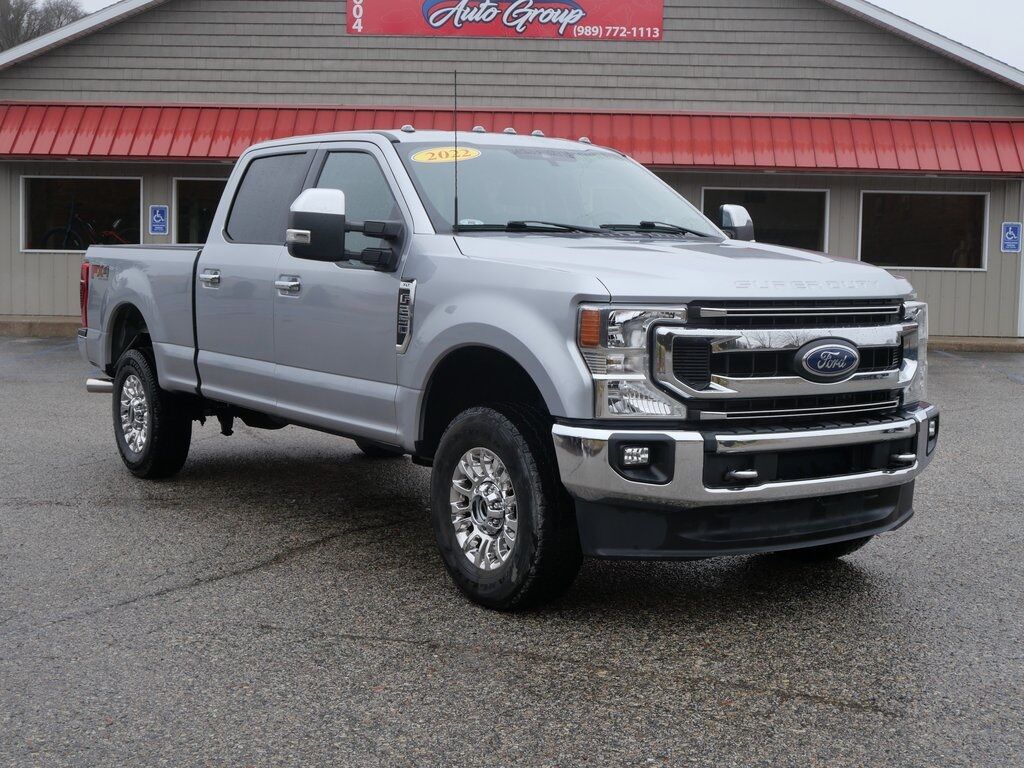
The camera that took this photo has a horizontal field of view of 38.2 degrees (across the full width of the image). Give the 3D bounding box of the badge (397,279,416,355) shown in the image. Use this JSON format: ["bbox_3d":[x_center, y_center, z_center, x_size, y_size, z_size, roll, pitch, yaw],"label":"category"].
[{"bbox_3d":[-0.461,-0.297,6.493,0.030,0.330,0.155,-3,6,-34],"label":"badge"}]

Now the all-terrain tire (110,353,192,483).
[{"bbox_3d":[-2.309,0.184,9.474,0.280,0.819,0.829,-3,6,-34],"label":"all-terrain tire"}]

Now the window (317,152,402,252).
[{"bbox_3d":[-0.723,-0.872,7.121,0.050,0.590,1.070,22,-8,-34],"label":"window"}]

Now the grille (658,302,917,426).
[{"bbox_3d":[1.175,-0.098,5.858,1.470,0.470,0.190,-3,6,-34],"label":"grille"}]

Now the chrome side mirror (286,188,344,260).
[{"bbox_3d":[-0.865,-0.707,6.577,0.250,0.330,0.170,-3,6,-34],"label":"chrome side mirror"}]

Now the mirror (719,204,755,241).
[{"bbox_3d":[1.208,-0.805,7.990,0.250,0.330,0.170,-3,6,-34],"label":"mirror"}]

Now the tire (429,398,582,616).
[{"bbox_3d":[-0.031,0.509,6.130,0.280,0.819,0.829,-3,6,-34],"label":"tire"}]

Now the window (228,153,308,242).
[{"bbox_3d":[-1.325,-0.989,8.016,0.050,0.550,0.780,22,-8,-34],"label":"window"}]

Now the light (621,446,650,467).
[{"bbox_3d":[0.462,0.265,5.490,0.120,0.080,0.070,-3,6,-34],"label":"light"}]

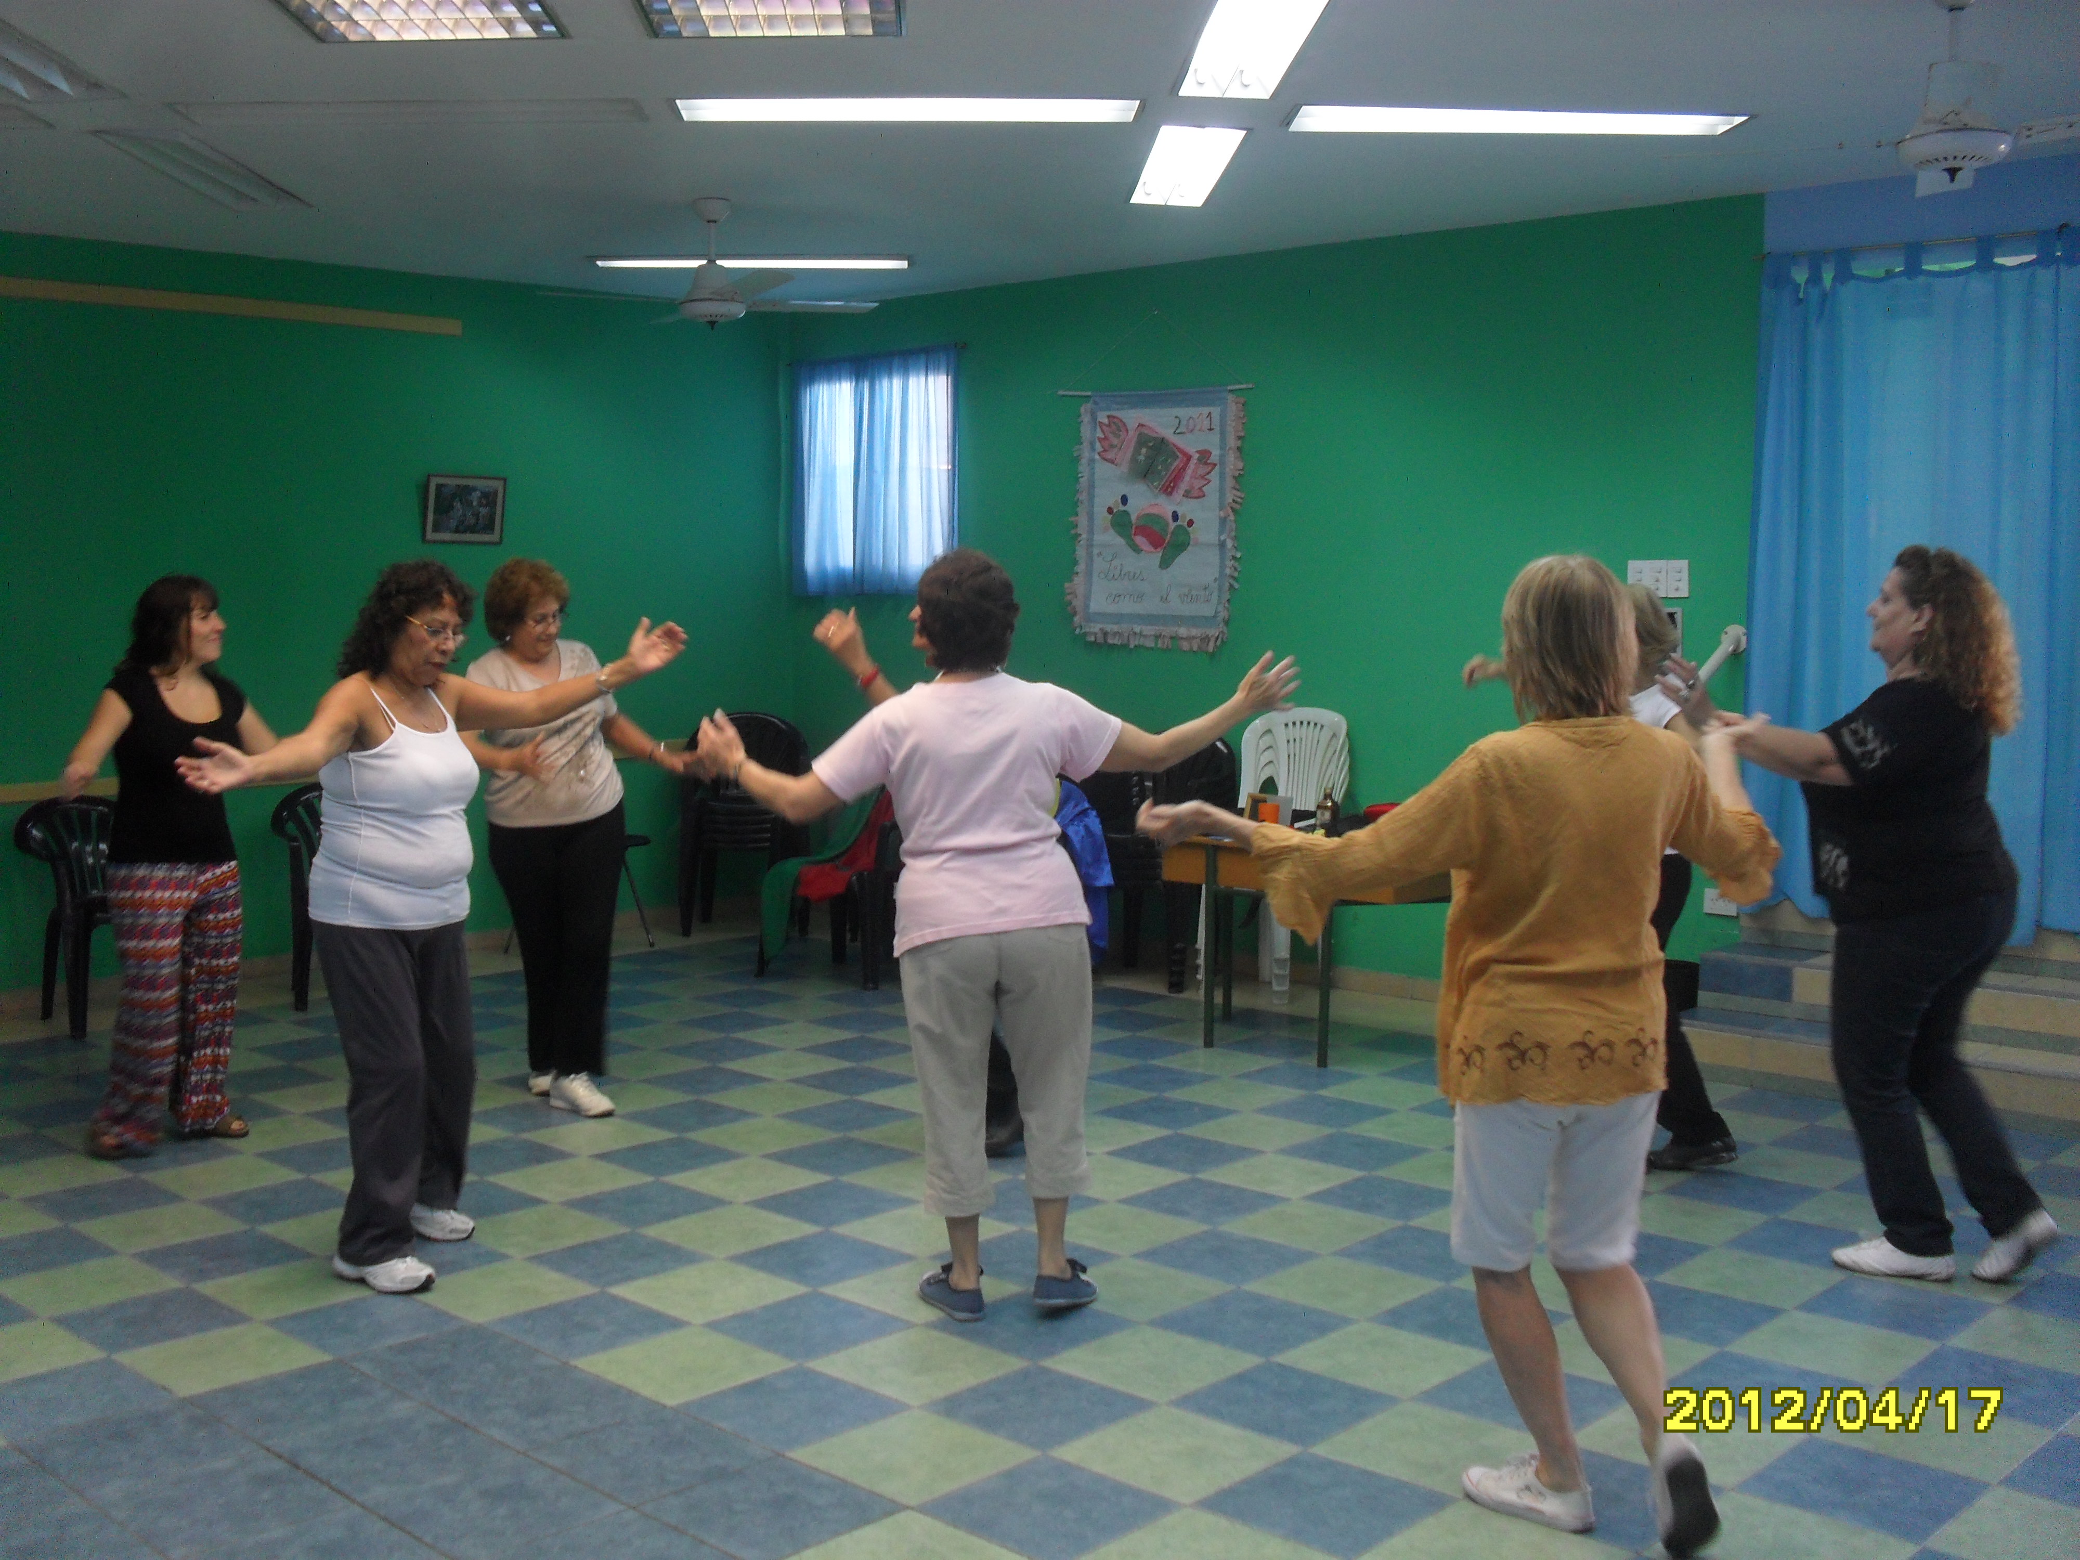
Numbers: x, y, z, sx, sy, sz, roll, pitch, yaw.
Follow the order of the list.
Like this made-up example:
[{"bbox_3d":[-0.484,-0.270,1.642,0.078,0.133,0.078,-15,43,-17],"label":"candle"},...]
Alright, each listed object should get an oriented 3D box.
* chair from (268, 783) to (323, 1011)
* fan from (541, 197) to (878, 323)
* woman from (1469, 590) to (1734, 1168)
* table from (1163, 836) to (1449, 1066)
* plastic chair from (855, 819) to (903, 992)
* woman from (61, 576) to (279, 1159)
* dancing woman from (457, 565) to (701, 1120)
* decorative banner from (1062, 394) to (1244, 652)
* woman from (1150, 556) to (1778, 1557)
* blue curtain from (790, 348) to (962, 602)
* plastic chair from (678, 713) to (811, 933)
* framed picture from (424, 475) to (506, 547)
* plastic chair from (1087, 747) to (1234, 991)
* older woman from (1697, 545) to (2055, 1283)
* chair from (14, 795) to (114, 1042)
[{"bbox_3d":[-2.579,0.422,8.002,0.580,0.810,0.560,-2,5,-33],"label":"chair"},{"bbox_3d":[-1.099,-1.740,7.066,1.220,0.422,1.220,-2,5,-23],"label":"fan"},{"bbox_3d":[1.530,0.253,5.780,0.720,1.570,0.550,-1,4,-15],"label":"woman"},{"bbox_3d":[0.975,0.564,7.300,0.970,0.720,0.600,4,6,42],"label":"table"},{"bbox_3d":[-0.403,0.409,8.472,0.570,0.800,0.560,2,4,17],"label":"plastic chair"},{"bbox_3d":[-2.440,0.219,5.950,0.600,1.580,0.450,-3,5,-37],"label":"woman"},{"bbox_3d":[-1.420,0.169,6.350,0.740,1.630,0.500,-2,5,-30],"label":"dancing woman"},{"bbox_3d":[0.463,-1.080,8.702,0.860,1.050,0.040,4,5,37],"label":"decorative banner"},{"bbox_3d":[0.720,0.416,3.560,1.020,1.570,0.620,1,4,6],"label":"woman"},{"bbox_3d":[-0.758,-1.381,9.552,1.010,1.080,0.100,4,5,37],"label":"blue curtain"},{"bbox_3d":[-1.375,0.201,9.801,0.570,1.010,0.600,0,4,-7],"label":"plastic chair"},{"bbox_3d":[-2.483,-1.174,9.145,0.030,0.290,0.390,10,9,42],"label":"framed picture"},{"bbox_3d":[0.455,0.321,8.465,0.570,0.990,0.600,4,5,37],"label":"plastic chair"},{"bbox_3d":[1.838,0.293,4.692,0.760,1.609,0.500,2,5,25],"label":"older woman"},{"bbox_3d":[-3.350,0.469,7.720,0.560,0.810,0.560,-4,6,-45],"label":"chair"}]

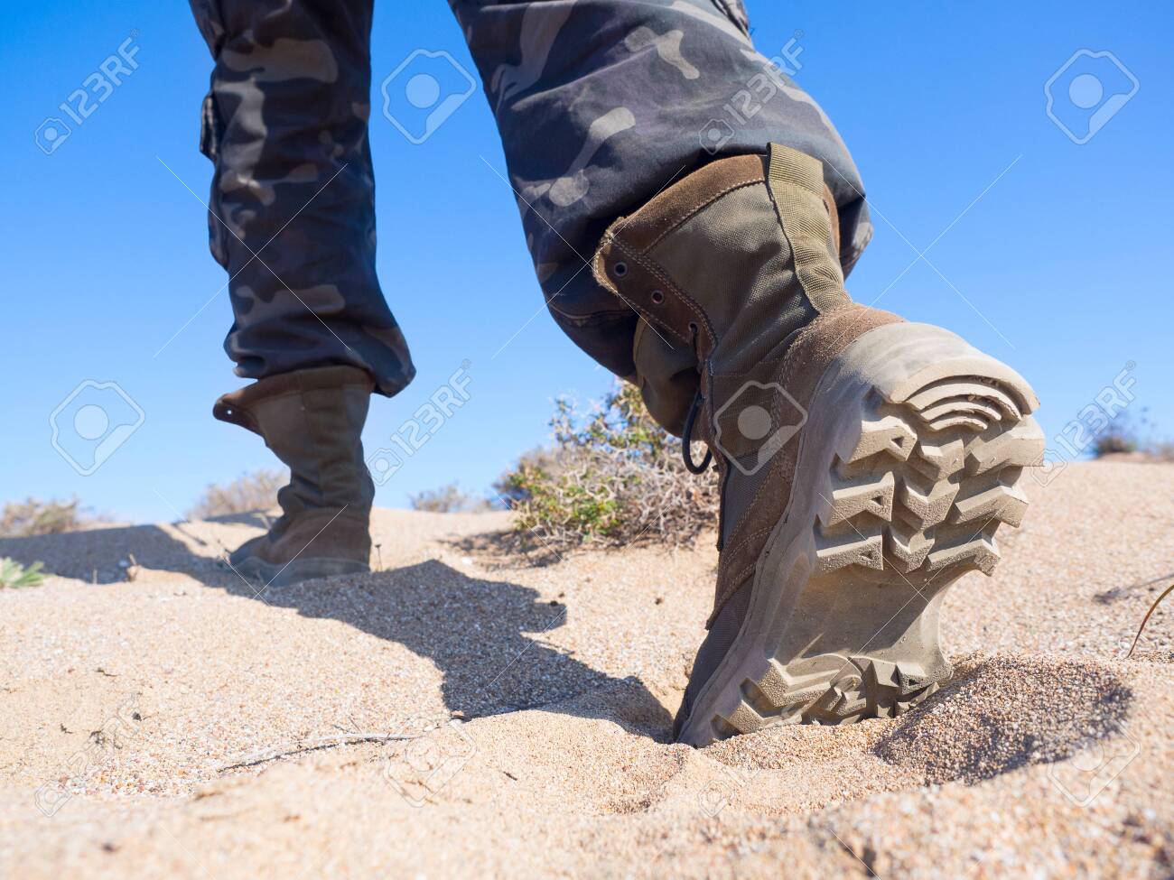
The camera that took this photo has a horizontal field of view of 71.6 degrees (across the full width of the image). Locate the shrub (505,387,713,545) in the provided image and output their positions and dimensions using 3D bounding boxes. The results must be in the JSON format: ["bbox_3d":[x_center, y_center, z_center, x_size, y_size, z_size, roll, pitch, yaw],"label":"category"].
[{"bbox_3d":[0.087,0.050,1.900,0.560,0.410,0.500,0,-2,0],"label":"shrub"}]

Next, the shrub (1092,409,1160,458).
[{"bbox_3d":[3.641,-0.046,5.500,0.470,0.340,0.440,0,-2,0],"label":"shrub"}]

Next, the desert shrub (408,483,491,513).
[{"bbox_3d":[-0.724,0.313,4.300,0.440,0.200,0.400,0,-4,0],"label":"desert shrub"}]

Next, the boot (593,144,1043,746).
[{"bbox_3d":[0.111,0.012,0.486,0.125,0.265,0.300,2,-47,-6],"label":"boot"}]

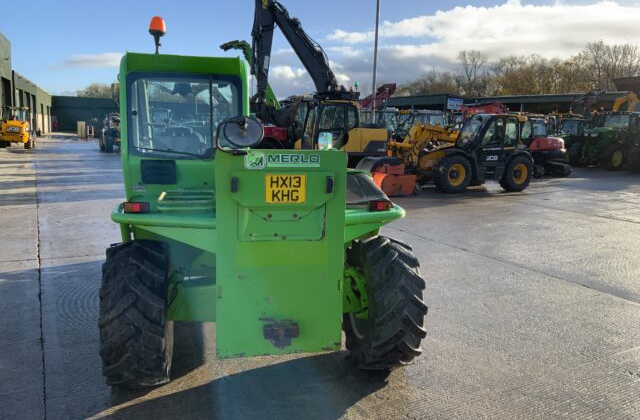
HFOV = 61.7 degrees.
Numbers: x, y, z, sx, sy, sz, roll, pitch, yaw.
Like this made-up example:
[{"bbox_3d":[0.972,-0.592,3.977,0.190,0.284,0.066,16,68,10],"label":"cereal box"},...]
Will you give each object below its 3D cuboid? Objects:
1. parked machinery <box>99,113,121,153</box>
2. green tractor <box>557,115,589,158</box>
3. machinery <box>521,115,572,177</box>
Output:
[{"bbox_3d":[-13.760,-5.457,37.412,2.200,2.650,4.300,0,9,-10],"label":"parked machinery"},{"bbox_3d":[15.448,-4.105,32.689,4.600,3.000,2.400,-3,10,-30],"label":"green tractor"},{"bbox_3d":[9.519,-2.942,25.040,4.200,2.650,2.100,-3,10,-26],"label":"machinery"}]

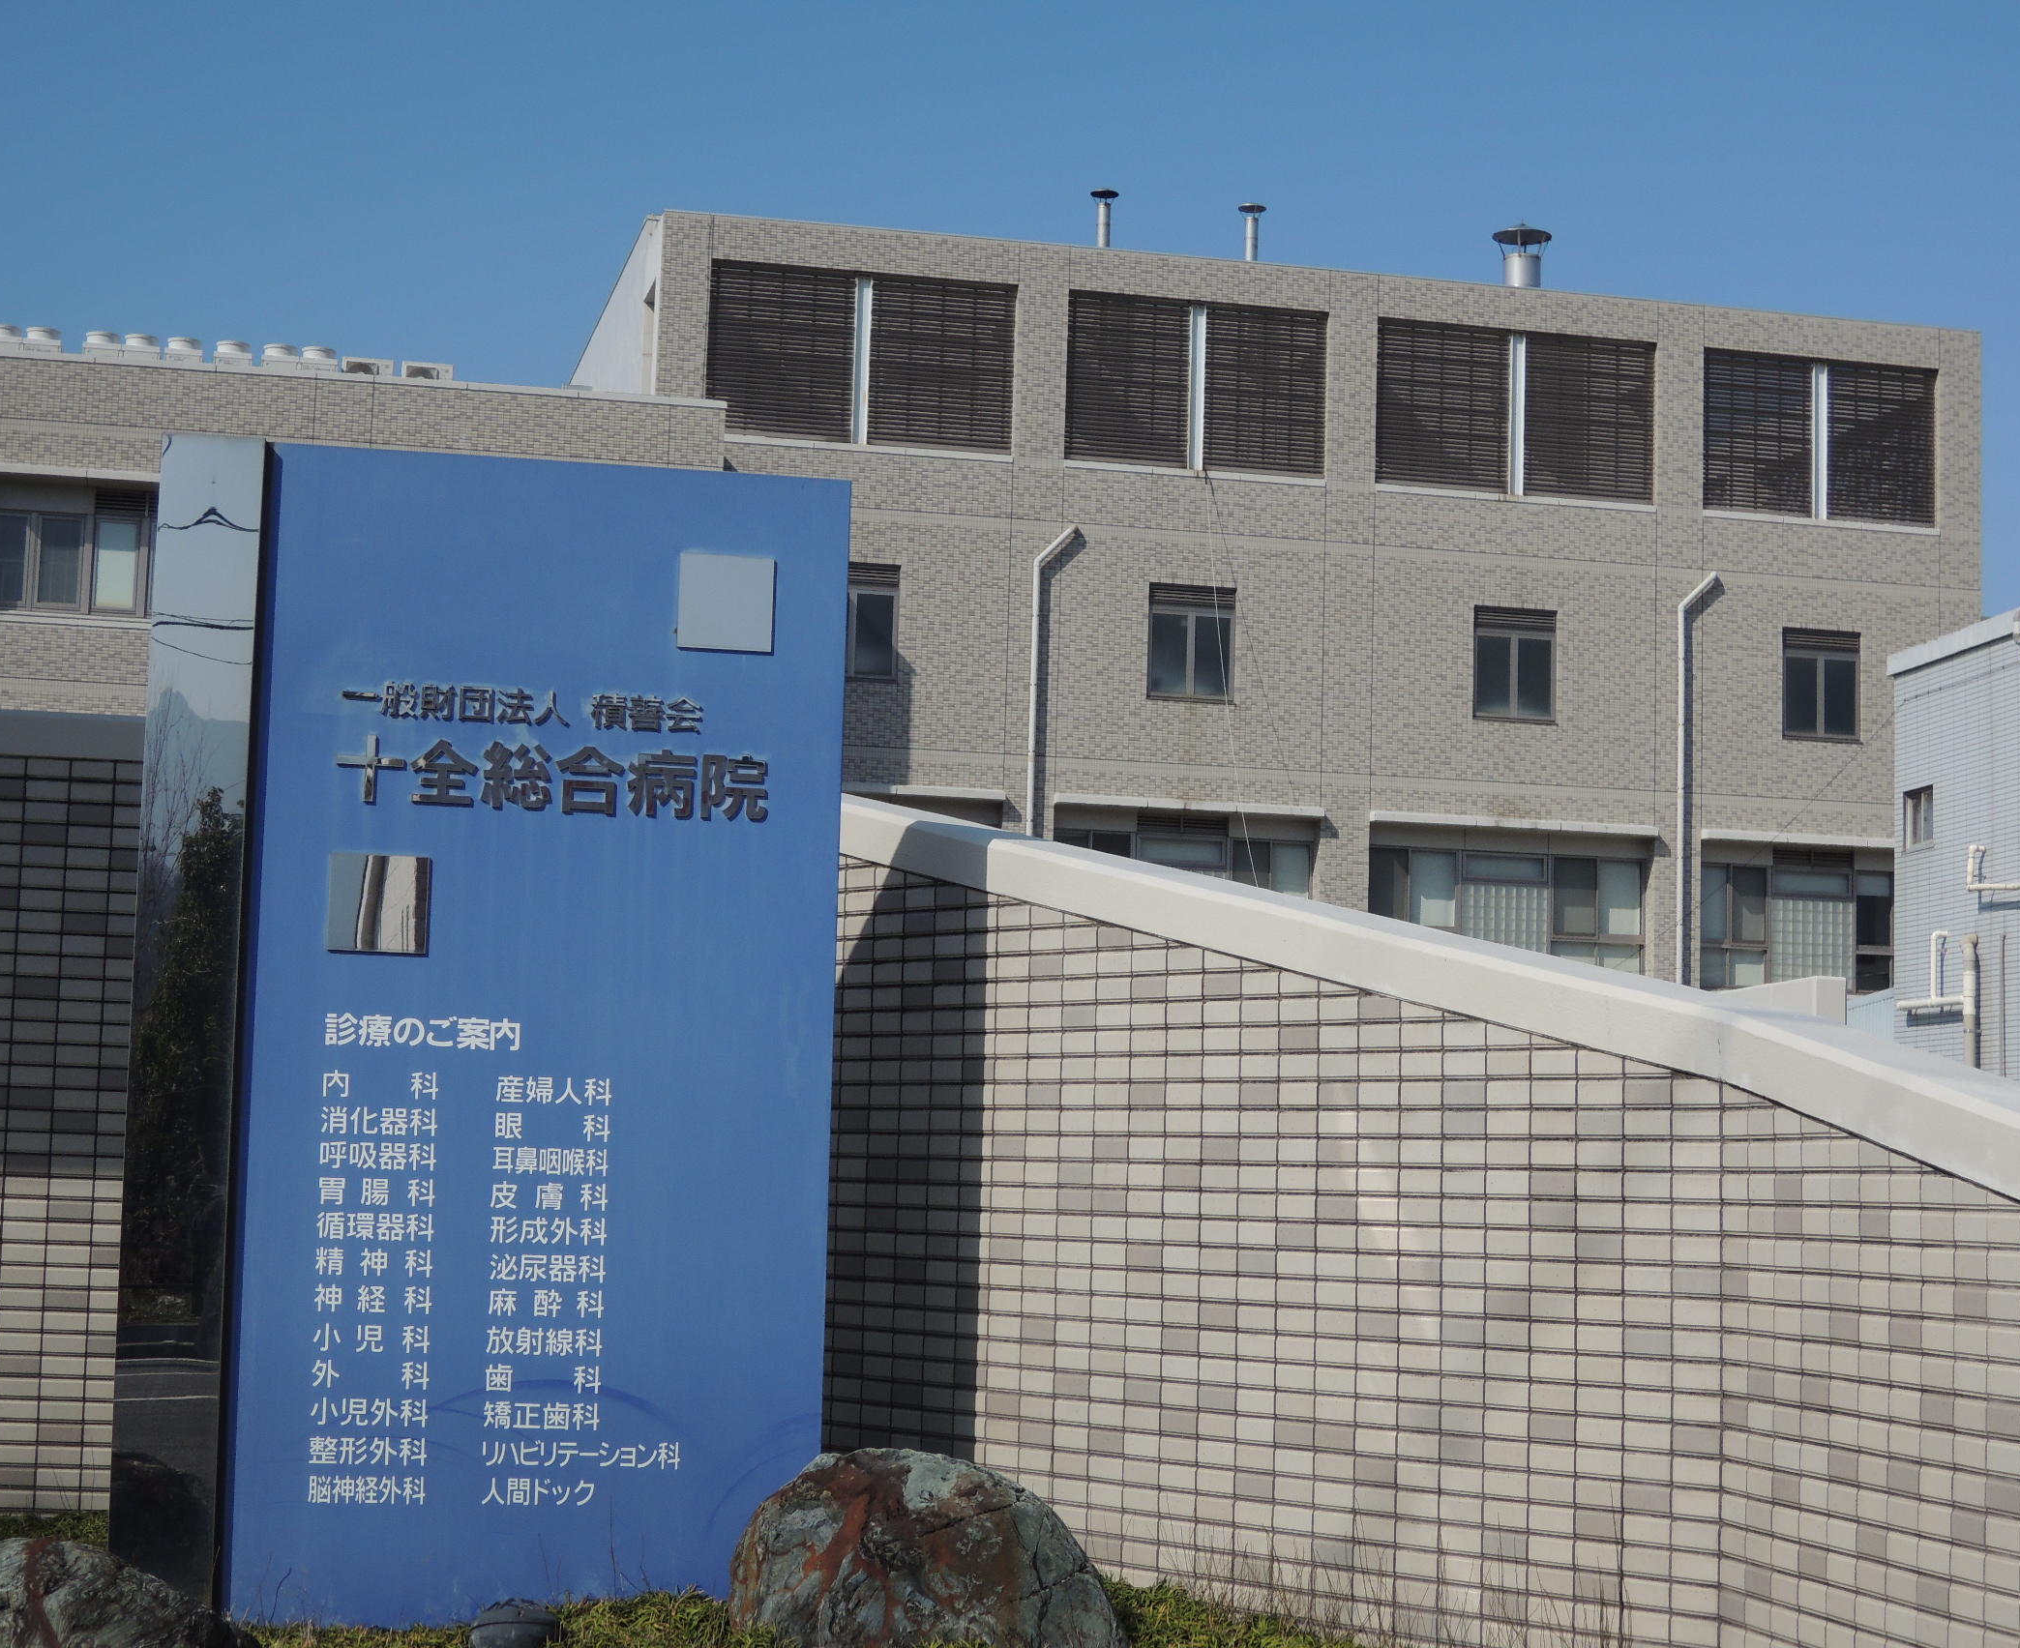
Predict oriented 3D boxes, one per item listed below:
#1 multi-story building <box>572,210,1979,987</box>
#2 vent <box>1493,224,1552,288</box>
[{"bbox_3d":[3.827,-0.353,68.995,24.960,17.580,16.000,3,-6,-14],"label":"multi-story building"},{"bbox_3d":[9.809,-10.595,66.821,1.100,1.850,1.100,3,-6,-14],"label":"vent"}]

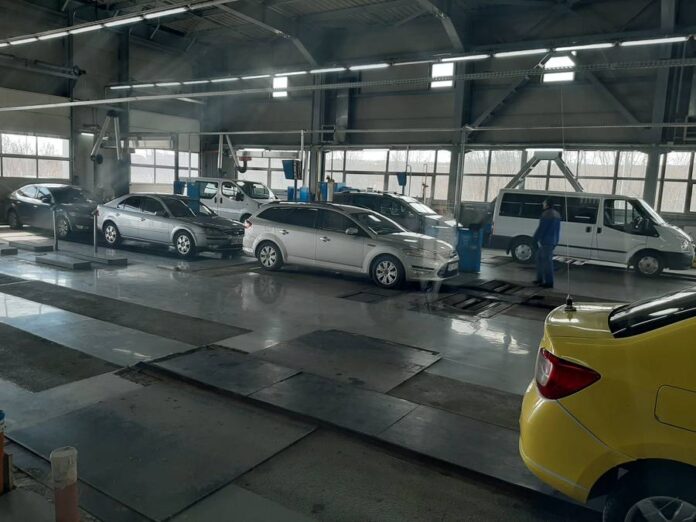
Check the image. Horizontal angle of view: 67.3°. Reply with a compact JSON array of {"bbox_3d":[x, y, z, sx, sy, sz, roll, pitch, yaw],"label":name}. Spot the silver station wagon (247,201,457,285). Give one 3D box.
[{"bbox_3d":[-0.030,-0.461,11.050,4.837,1.510,1.900,8,9,32],"label":"silver station wagon"}]

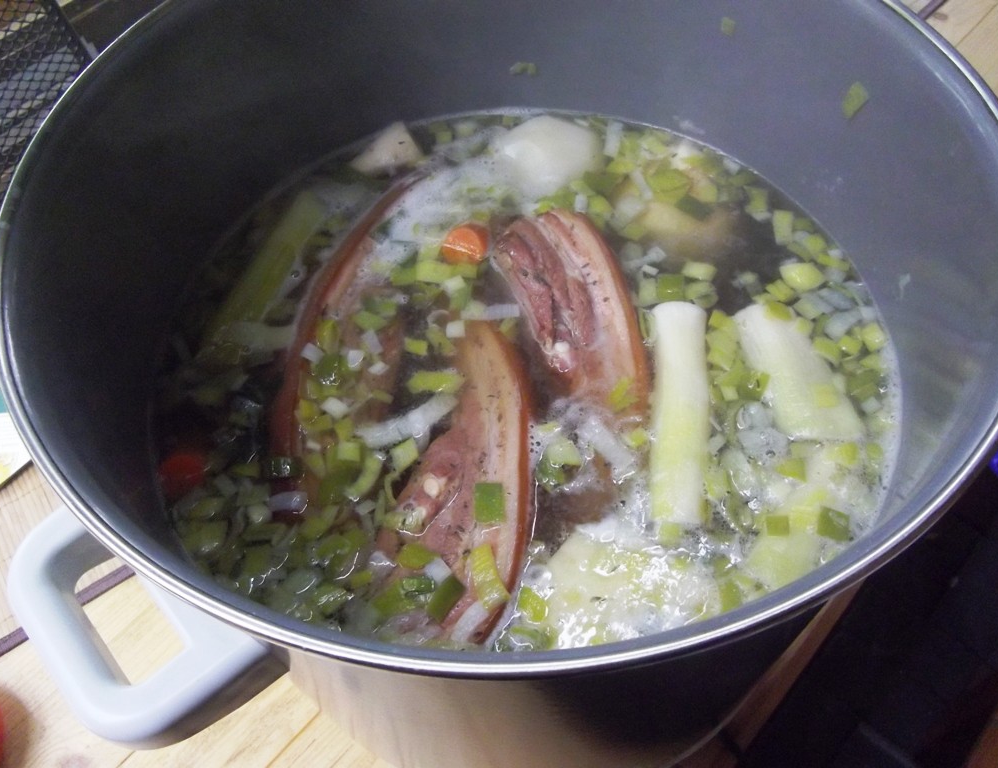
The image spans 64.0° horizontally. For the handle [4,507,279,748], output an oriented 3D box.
[{"bbox_3d":[-0.119,0.070,0.259,0.053,0.029,0.096,-38,64,-20],"label":"handle"}]

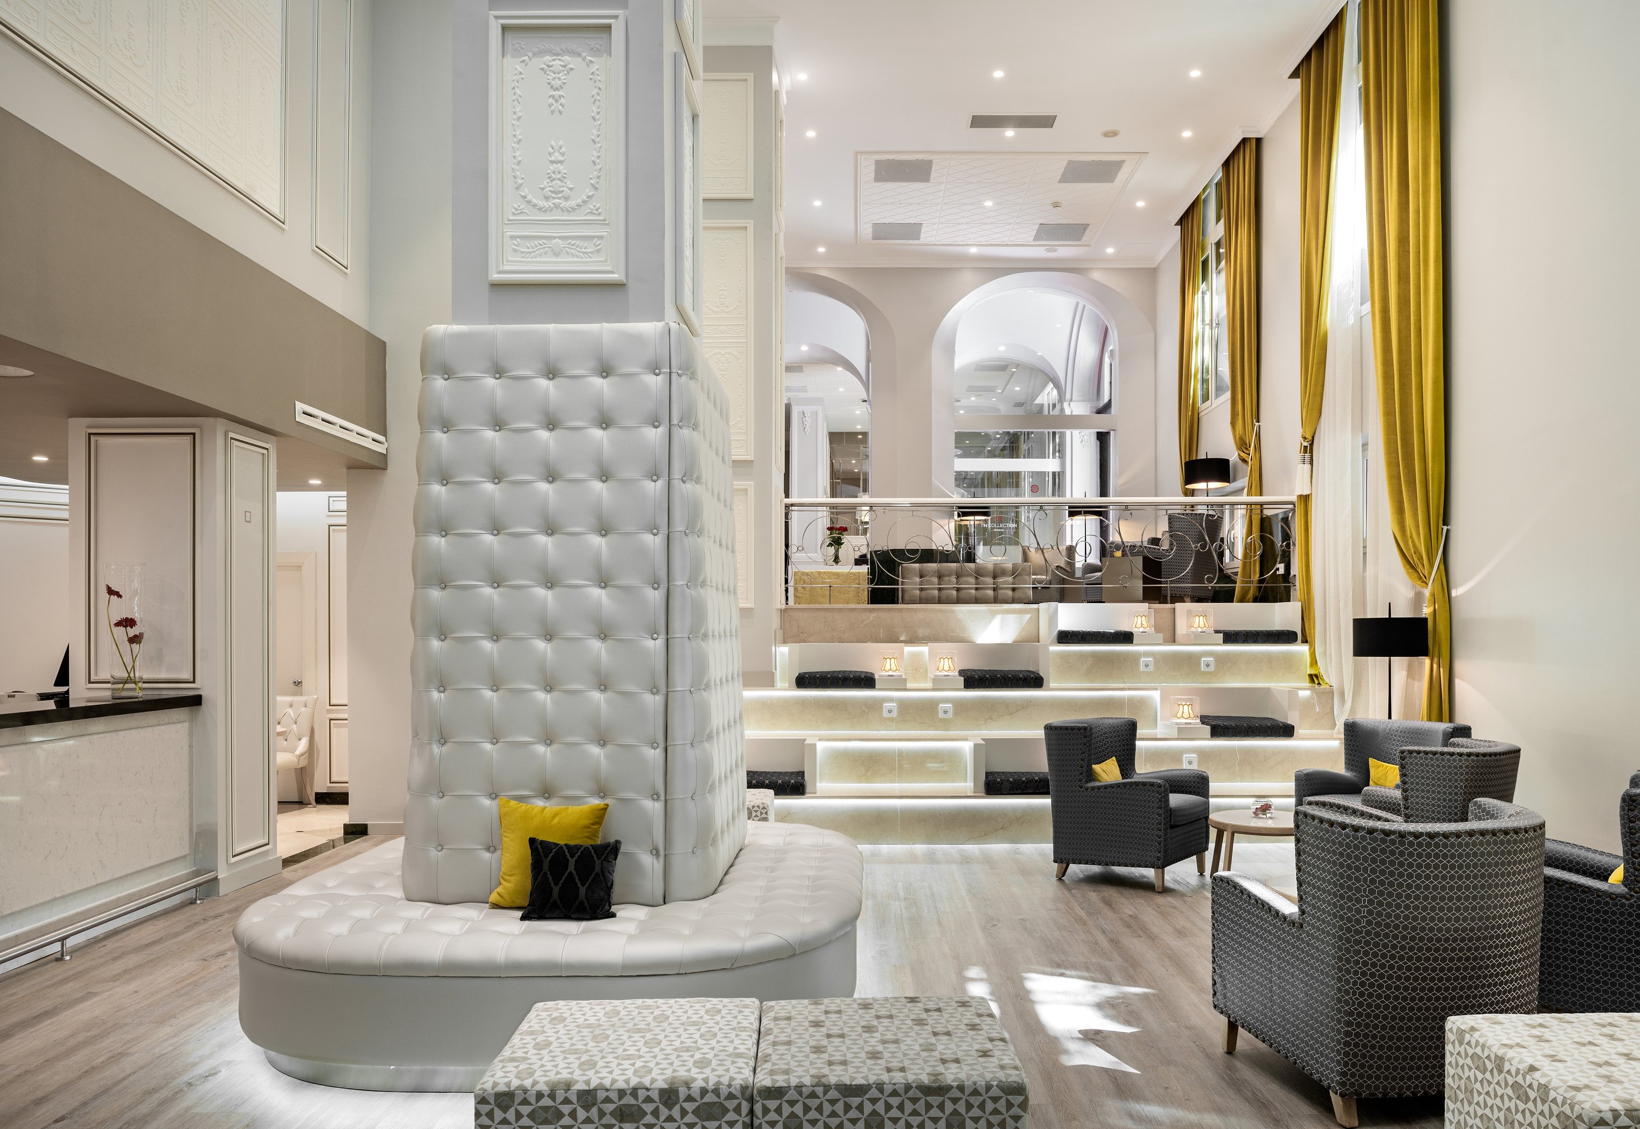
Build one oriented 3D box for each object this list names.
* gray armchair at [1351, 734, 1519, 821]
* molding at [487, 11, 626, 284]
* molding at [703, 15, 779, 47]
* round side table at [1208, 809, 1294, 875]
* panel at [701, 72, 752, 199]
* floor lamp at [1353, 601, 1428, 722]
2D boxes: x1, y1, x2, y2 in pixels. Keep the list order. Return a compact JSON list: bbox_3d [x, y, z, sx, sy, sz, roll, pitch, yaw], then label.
[{"bbox_3d":[2.654,1.246,5.100,0.680,0.890,0.710,2,-2,-45],"label":"gray armchair"},{"bbox_3d":[-0.972,-1.538,4.170,0.505,1.010,0.050,0,-2,1],"label":"molding"},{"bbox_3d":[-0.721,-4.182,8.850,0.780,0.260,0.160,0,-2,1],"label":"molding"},{"bbox_3d":[2.225,1.495,5.620,0.570,0.455,0.570,0,-2,0],"label":"round side table"},{"bbox_3d":[-0.777,-3.404,8.960,0.490,1.010,0.050,0,-2,1],"label":"panel"},{"bbox_3d":[3.504,1.024,6.930,0.460,1.550,0.460,0,-2,0],"label":"floor lamp"}]

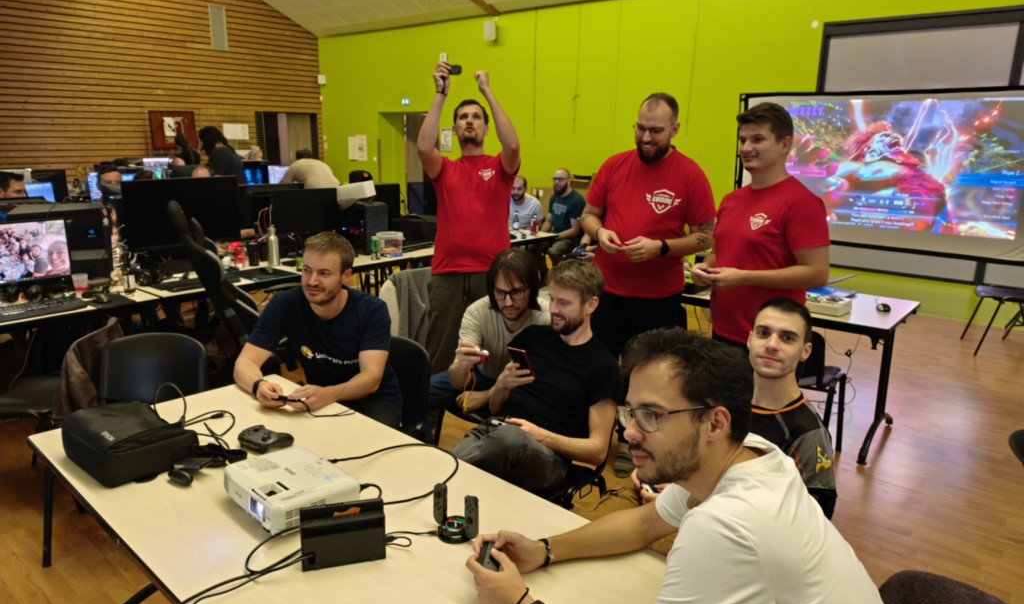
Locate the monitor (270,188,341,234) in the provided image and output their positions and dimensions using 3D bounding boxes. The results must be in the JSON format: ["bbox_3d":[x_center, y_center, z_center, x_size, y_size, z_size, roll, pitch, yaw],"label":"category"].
[{"bbox_3d":[-1.544,-0.664,5.050,0.080,0.340,0.550,14,19,41],"label":"monitor"}]

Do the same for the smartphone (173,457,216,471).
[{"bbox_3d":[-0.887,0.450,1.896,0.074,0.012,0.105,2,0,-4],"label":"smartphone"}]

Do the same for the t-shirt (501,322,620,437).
[{"bbox_3d":[0.178,0.287,2.400,0.420,0.480,0.270,14,5,42],"label":"t-shirt"}]

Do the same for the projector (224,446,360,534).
[{"bbox_3d":[-0.585,0.477,1.782,0.300,0.080,0.240,14,19,43],"label":"projector"}]

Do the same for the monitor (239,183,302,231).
[{"bbox_3d":[-1.845,-0.653,5.284,0.190,0.500,0.550,13,18,39],"label":"monitor"}]

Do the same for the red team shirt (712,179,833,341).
[{"bbox_3d":[1.014,-0.167,2.680,0.270,0.630,0.460,-9,17,-35],"label":"red team shirt"}]

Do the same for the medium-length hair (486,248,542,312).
[{"bbox_3d":[0.009,-0.082,2.480,0.190,0.240,0.220,4,26,12],"label":"medium-length hair"}]

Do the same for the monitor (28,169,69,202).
[{"bbox_3d":[-4.269,-1.048,6.200,0.080,0.350,0.520,14,19,41],"label":"monitor"}]

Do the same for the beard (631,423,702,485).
[{"bbox_3d":[0.279,0.279,1.245,0.098,0.100,0.122,-10,16,-11],"label":"beard"}]

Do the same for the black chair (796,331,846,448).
[{"bbox_3d":[1.425,0.435,3.552,0.500,0.790,0.560,13,18,39],"label":"black chair"}]

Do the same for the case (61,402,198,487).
[{"bbox_3d":[-1.102,0.395,1.955,0.335,0.110,0.245,13,18,41],"label":"case"}]

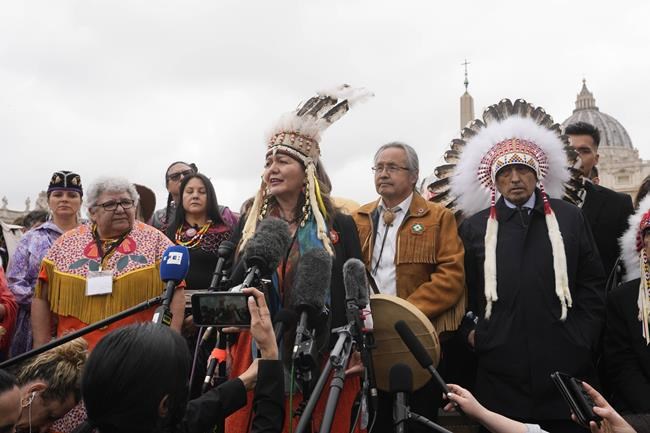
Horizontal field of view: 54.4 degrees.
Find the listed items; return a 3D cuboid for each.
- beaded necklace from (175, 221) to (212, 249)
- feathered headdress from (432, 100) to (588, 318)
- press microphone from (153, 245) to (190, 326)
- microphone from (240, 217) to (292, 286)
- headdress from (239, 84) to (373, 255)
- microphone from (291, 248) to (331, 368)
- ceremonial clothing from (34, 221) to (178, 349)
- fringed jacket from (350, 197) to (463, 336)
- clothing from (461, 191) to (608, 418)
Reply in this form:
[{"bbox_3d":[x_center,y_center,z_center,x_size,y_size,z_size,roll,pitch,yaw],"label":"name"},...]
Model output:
[{"bbox_3d":[-0.595,0.082,2.860,0.170,0.140,0.130,1,-6,-7],"label":"beaded necklace"},{"bbox_3d":[0.695,-0.016,2.460,0.550,0.800,0.360,-1,-6,13],"label":"feathered headdress"},{"bbox_3d":[-0.406,0.182,1.670,0.078,0.250,0.078,12,-12,-6],"label":"press microphone"},{"bbox_3d":[-0.163,0.100,1.760,0.100,0.250,0.100,32,-31,0],"label":"microphone"},{"bbox_3d":[-0.072,-0.163,2.340,0.370,0.580,0.400,-5,-8,37],"label":"headdress"},{"bbox_3d":[-0.036,0.246,1.690,0.100,0.330,0.110,9,-18,0],"label":"microphone"},{"bbox_3d":[-0.843,0.274,2.470,0.540,0.520,0.340,1,-6,-9],"label":"ceremonial clothing"},{"bbox_3d":[0.332,0.220,2.780,0.560,0.680,0.340,-2,-7,21],"label":"fringed jacket"},{"bbox_3d":[0.783,0.358,2.430,0.540,0.880,0.350,-1,-6,12],"label":"clothing"}]

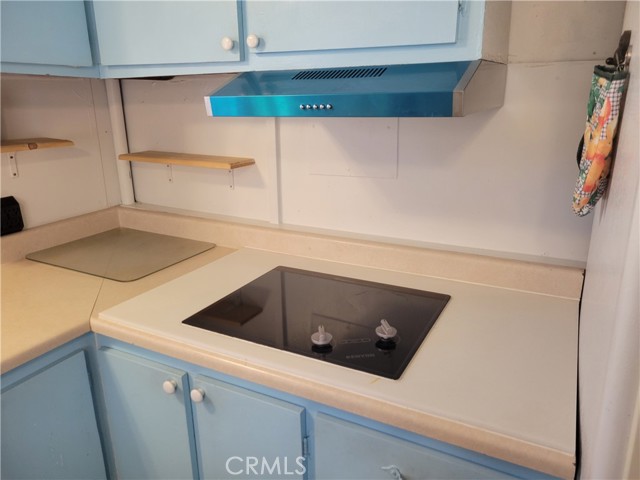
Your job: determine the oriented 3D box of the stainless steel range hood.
[{"bbox_3d":[0.110,-0.350,1.117,0.544,0.104,0.492,8,19,27],"label":"stainless steel range hood"}]

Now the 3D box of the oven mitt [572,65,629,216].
[{"bbox_3d":[0.508,-0.177,0.879,0.058,0.262,0.160,8,19,27],"label":"oven mitt"}]

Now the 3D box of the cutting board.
[{"bbox_3d":[-0.690,0.037,1.686,0.507,0.007,0.409,8,19,27],"label":"cutting board"}]

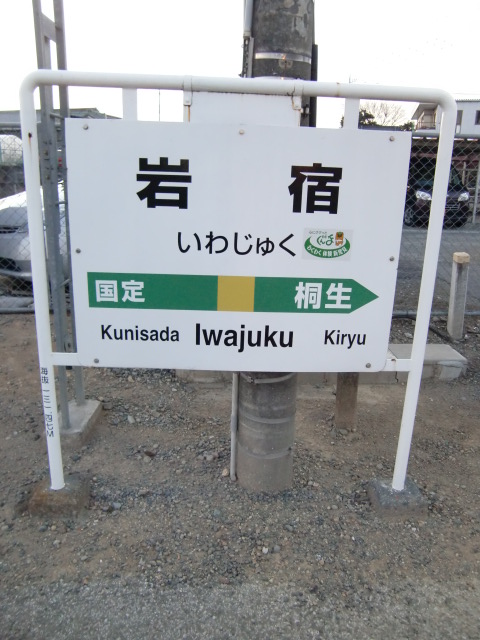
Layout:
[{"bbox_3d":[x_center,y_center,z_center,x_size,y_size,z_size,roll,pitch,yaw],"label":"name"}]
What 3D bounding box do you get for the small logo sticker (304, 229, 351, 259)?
[{"bbox_3d":[0.322,-0.275,1.895,0.175,0.112,0.010,1,16,-2],"label":"small logo sticker"}]

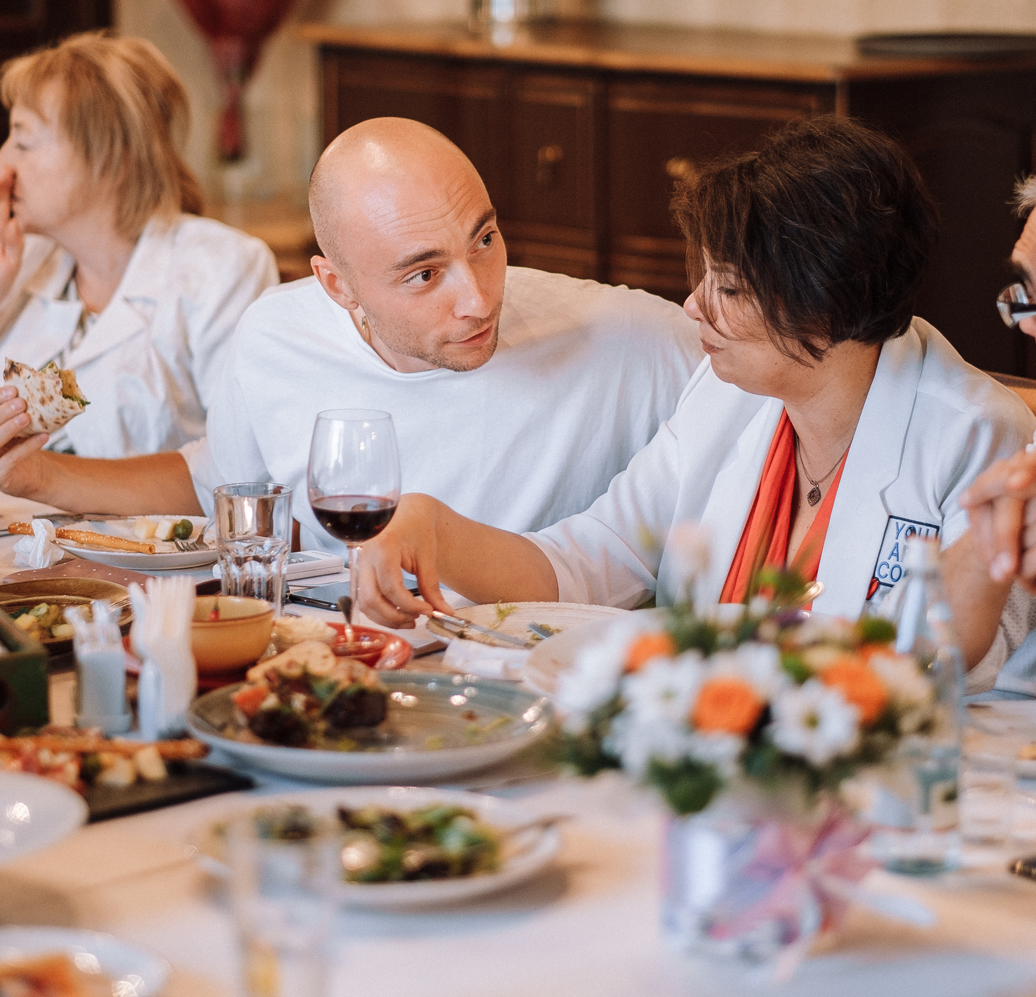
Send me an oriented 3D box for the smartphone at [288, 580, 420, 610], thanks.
[{"bbox_3d":[-0.148,0.093,3.439,0.145,0.008,0.070,-9,14,-41],"label":"smartphone"}]

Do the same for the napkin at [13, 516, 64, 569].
[{"bbox_3d":[-0.496,0.047,3.617,0.055,0.050,0.055,0,10,0],"label":"napkin"}]

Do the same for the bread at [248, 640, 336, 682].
[{"bbox_3d":[-0.192,0.132,2.963,0.076,0.035,0.045,0,10,0],"label":"bread"}]

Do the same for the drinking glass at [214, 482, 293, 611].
[{"bbox_3d":[-0.255,0.052,3.345,0.075,0.121,0.075,0,10,0],"label":"drinking glass"}]

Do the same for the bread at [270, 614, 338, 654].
[{"bbox_3d":[-0.189,0.119,3.091,0.058,0.033,0.052,0,10,0],"label":"bread"}]

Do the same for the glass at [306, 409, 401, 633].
[{"bbox_3d":[-0.150,0.027,3.231,0.084,0.211,0.084,0,10,0],"label":"glass"}]

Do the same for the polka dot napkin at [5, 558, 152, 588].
[{"bbox_3d":[-0.432,0.087,3.493,0.180,0.016,0.140,10,15,41],"label":"polka dot napkin"}]

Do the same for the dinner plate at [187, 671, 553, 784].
[{"bbox_3d":[-0.121,0.188,2.854,0.296,0.030,0.296,0,10,0],"label":"dinner plate"}]

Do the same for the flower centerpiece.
[{"bbox_3d":[0.155,0.176,2.386,0.260,0.268,0.240,0,10,0],"label":"flower centerpiece"}]

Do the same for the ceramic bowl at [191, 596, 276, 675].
[{"bbox_3d":[-0.276,0.123,3.185,0.108,0.052,0.108,0,10,0],"label":"ceramic bowl"}]

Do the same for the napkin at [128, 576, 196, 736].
[{"bbox_3d":[-0.307,0.135,3.014,0.056,0.115,0.080,0,10,0],"label":"napkin"}]

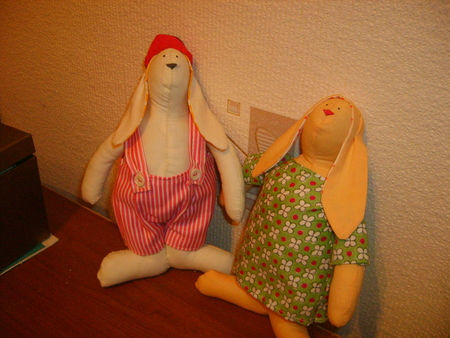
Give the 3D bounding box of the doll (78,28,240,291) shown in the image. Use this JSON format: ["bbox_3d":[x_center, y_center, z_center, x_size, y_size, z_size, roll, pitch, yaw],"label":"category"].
[{"bbox_3d":[-0.078,-0.013,0.575,0.200,0.304,0.114,0,19,-3],"label":"doll"}]

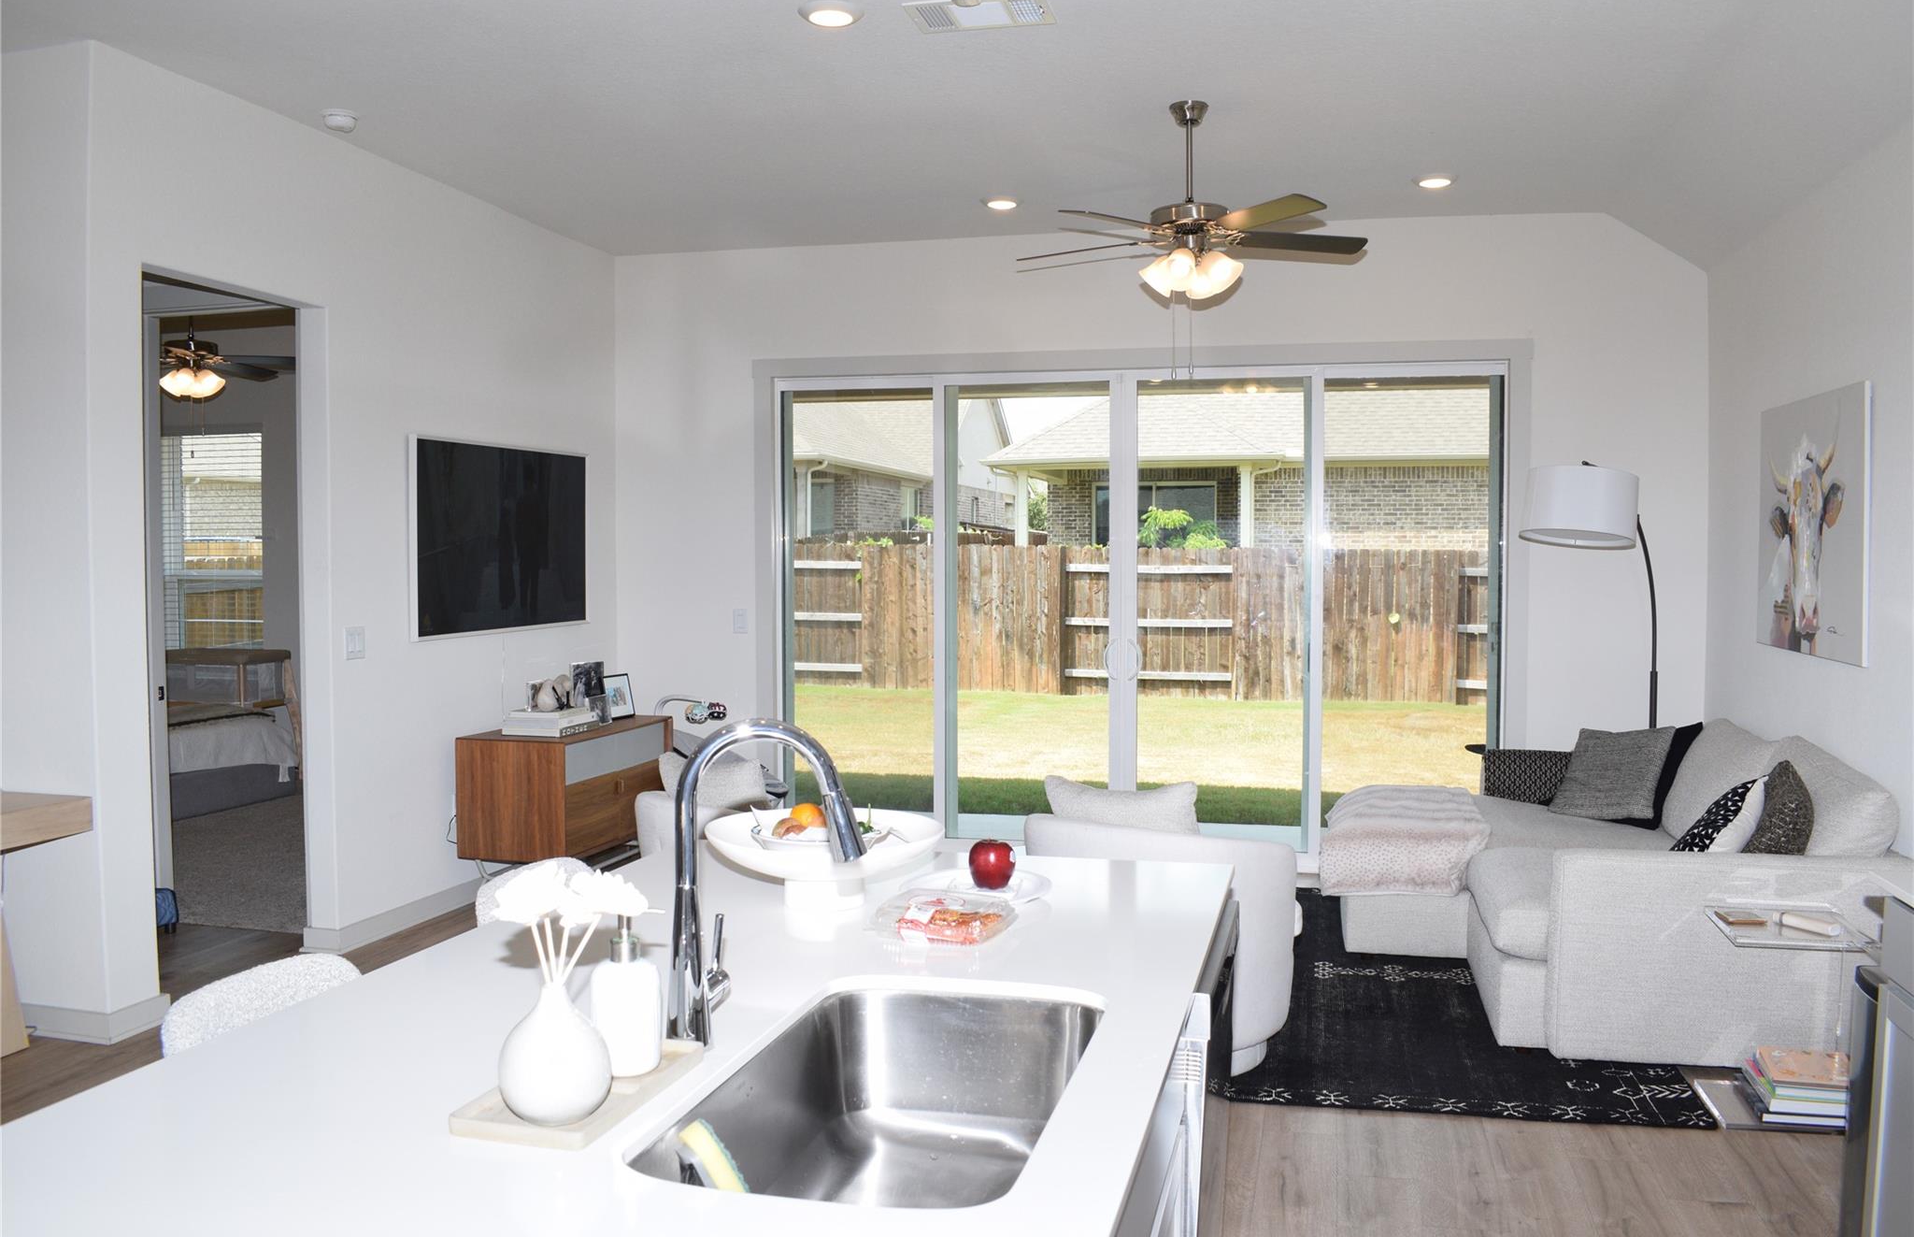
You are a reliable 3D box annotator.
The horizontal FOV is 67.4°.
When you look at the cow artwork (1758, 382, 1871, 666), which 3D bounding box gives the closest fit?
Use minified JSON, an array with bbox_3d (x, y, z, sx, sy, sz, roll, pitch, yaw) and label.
[{"bbox_3d":[2.808,-0.302,4.734,0.027,0.845,1.060,1,3,15],"label":"cow artwork"}]

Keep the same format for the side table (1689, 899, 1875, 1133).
[{"bbox_3d":[2.299,1.103,3.982,0.380,0.540,0.365,1,3,15],"label":"side table"}]

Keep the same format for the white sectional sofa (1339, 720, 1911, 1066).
[{"bbox_3d":[2.259,0.877,5.362,1.580,0.925,2.050,1,3,15],"label":"white sectional sofa"}]

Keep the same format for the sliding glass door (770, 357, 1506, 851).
[{"bbox_3d":[0.783,-0.027,7.031,3.530,2.362,0.130,1,3,15],"label":"sliding glass door"}]

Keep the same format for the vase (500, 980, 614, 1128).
[{"bbox_3d":[-0.458,0.497,1.643,0.126,0.150,0.126,1,3,15],"label":"vase"}]

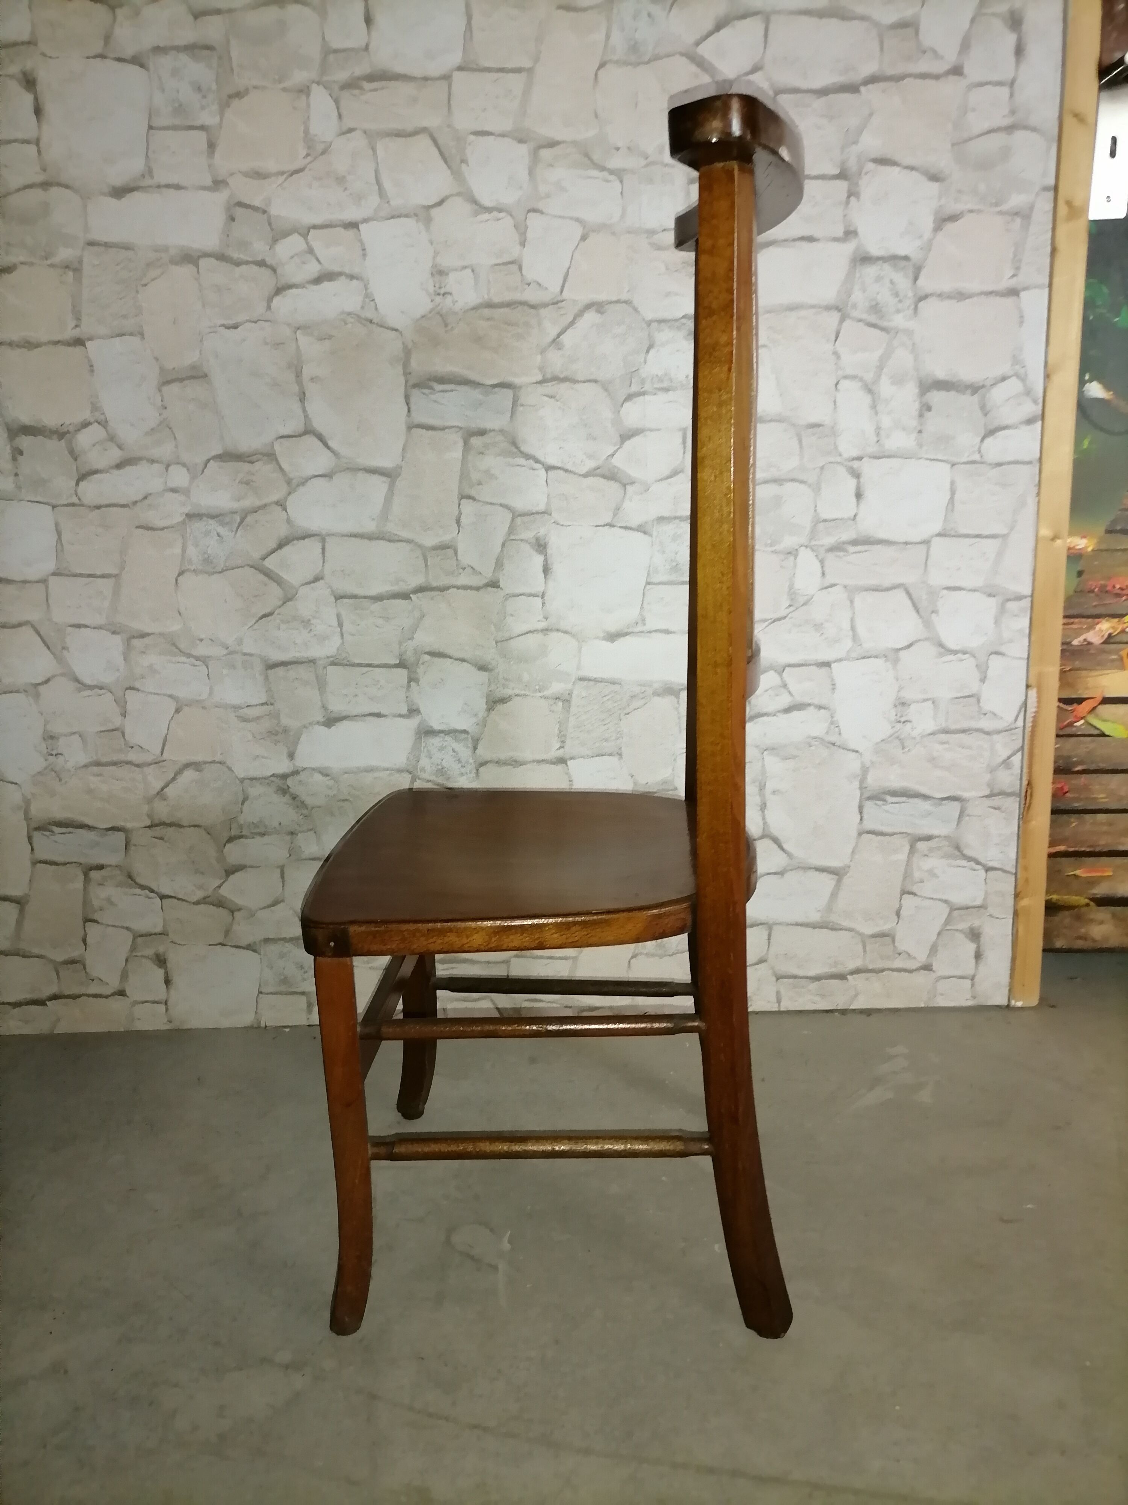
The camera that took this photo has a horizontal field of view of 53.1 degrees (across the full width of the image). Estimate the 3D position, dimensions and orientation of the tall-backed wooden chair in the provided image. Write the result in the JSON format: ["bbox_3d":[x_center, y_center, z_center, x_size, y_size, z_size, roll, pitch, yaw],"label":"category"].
[{"bbox_3d":[-0.005,0.002,1.011,0.434,0.945,0.364,-1,15,6],"label":"tall-backed wooden chair"}]

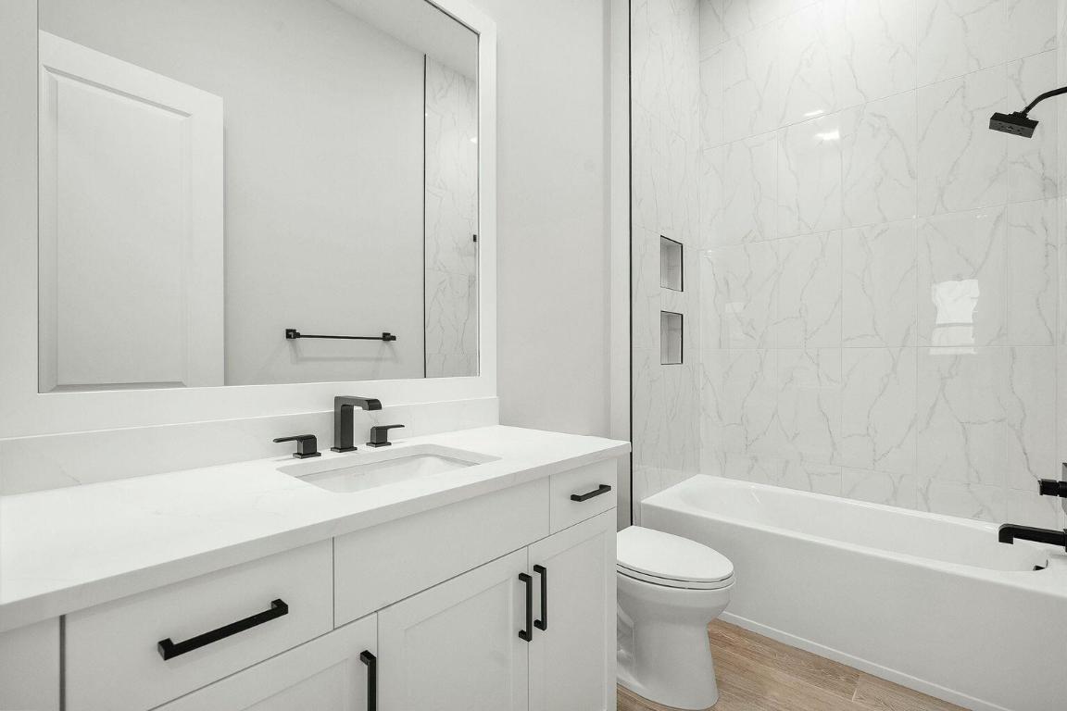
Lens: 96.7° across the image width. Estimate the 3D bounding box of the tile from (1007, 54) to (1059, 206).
[{"bbox_3d":[2.099,-0.958,2.001,0.145,0.610,0.010,0,0,41],"label":"tile"}]

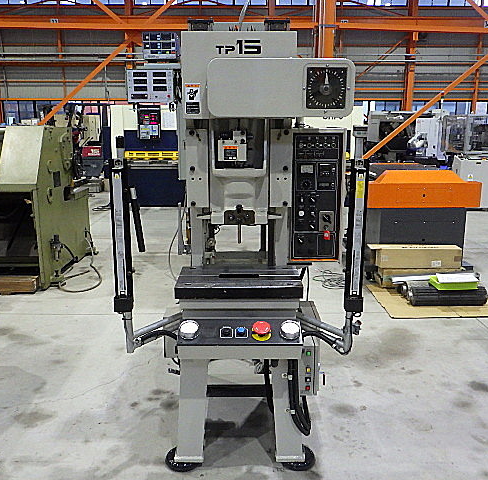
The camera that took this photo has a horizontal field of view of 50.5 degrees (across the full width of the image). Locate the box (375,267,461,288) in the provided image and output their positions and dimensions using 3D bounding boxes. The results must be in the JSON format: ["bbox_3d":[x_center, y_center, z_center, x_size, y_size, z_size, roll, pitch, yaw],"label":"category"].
[{"bbox_3d":[1.610,0.329,4.822,0.720,0.178,0.200,0,12,0],"label":"box"}]

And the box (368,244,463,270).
[{"bbox_3d":[1.587,0.156,4.785,0.765,0.178,0.200,0,12,0],"label":"box"}]

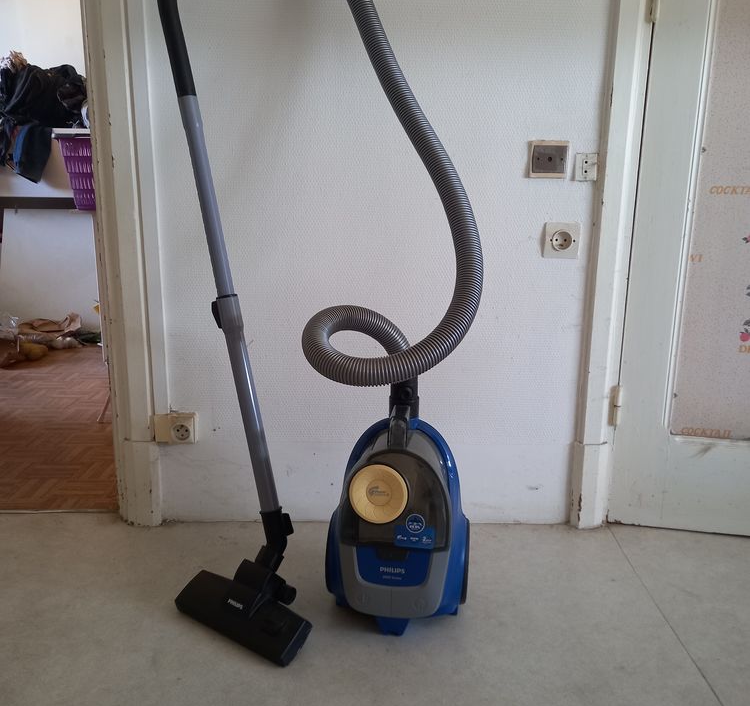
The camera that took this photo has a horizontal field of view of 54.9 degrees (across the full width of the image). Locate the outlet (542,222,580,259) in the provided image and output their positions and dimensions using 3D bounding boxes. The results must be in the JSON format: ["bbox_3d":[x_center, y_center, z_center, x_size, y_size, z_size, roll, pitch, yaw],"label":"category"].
[{"bbox_3d":[0.398,-0.240,1.544,0.075,0.076,0.016,0,14,0],"label":"outlet"}]

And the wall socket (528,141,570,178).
[{"bbox_3d":[0.360,-0.402,1.505,0.080,0.078,0.015,0,14,0],"label":"wall socket"}]

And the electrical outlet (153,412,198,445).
[{"bbox_3d":[-0.449,0.169,1.636,0.087,0.064,0.036,0,14,0],"label":"electrical outlet"}]

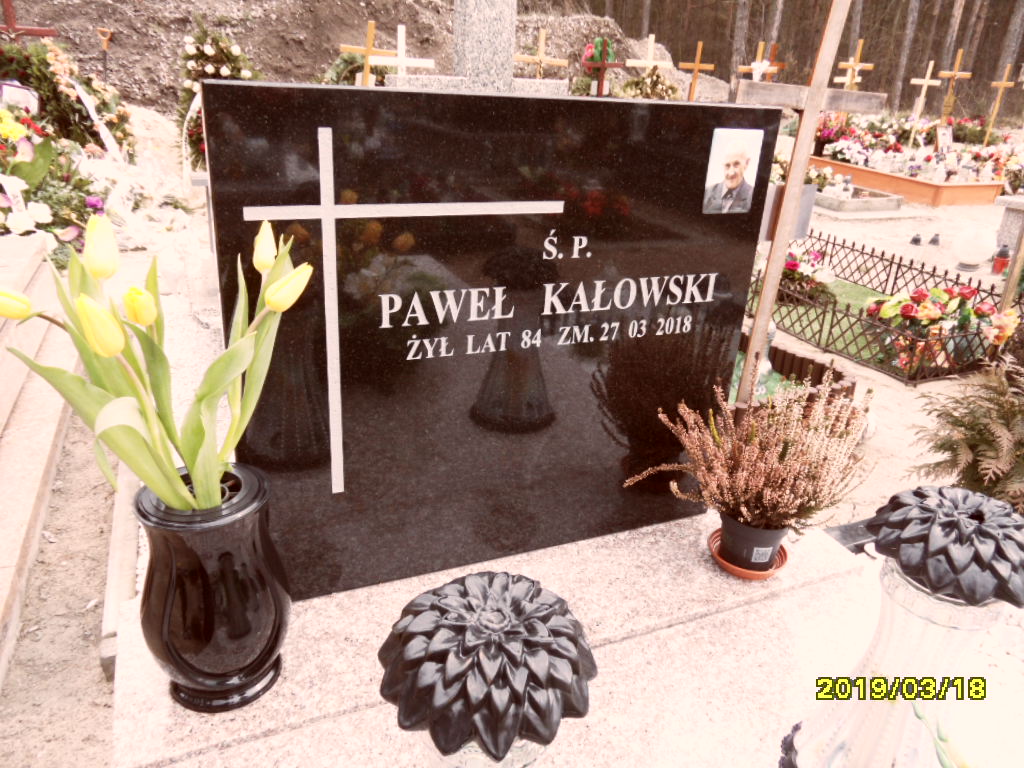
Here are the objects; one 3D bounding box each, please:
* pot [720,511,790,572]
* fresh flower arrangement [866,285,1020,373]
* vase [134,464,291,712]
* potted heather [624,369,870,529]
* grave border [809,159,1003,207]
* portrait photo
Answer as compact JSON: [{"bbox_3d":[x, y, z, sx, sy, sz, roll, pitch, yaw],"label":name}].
[{"bbox_3d":[0.408,0.253,1.207,0.109,0.083,0.109,3,24,-1],"label":"pot"},{"bbox_3d":[1.872,-0.241,3.080,0.560,0.300,0.360,-7,26,-23],"label":"fresh flower arrangement"},{"bbox_3d":[-0.363,0.250,0.875,0.171,0.270,0.171,-7,26,-23],"label":"vase"},{"bbox_3d":[0.373,0.107,1.115,0.354,0.226,0.292,-7,26,-23],"label":"potted heather"},{"bbox_3d":[4.740,-2.550,8.860,1.000,0.225,2.130,-6,26,-21],"label":"grave border"},{"bbox_3d":[0.335,-0.320,1.069,0.092,0.122,0.007,-7,25,-23],"label":"portrait photo"}]

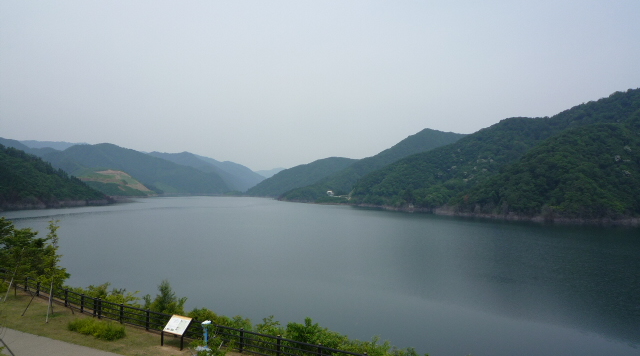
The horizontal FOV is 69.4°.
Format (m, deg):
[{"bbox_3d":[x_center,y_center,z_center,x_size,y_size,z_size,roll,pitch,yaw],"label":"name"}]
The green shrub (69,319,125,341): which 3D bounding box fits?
[{"bbox_3d":[-11.420,7.740,23.700,3.250,0.530,0.900,-1,-1,28],"label":"green shrub"}]

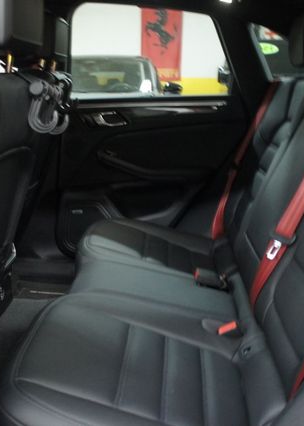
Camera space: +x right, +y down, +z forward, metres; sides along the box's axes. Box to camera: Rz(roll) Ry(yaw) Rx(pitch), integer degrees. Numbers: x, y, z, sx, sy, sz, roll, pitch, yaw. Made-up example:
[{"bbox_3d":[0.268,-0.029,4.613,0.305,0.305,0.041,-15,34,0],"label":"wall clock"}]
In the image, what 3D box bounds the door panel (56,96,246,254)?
[{"bbox_3d":[-0.015,-0.143,2.031,0.800,0.660,0.140,0,13,1],"label":"door panel"}]

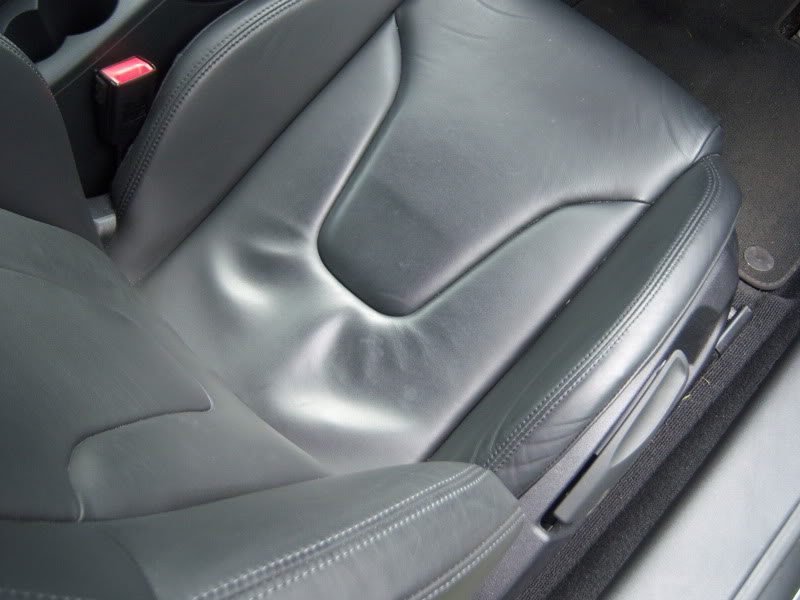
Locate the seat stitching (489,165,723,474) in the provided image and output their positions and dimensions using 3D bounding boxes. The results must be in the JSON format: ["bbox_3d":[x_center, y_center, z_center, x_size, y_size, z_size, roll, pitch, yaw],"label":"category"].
[{"bbox_3d":[0.183,0.020,0.746,0.042,0.044,0.342,39,83,13],"label":"seat stitching"}]

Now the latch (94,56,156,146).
[{"bbox_3d":[-0.272,-0.196,0.830,0.025,0.080,0.045,39,51,13],"label":"latch"}]

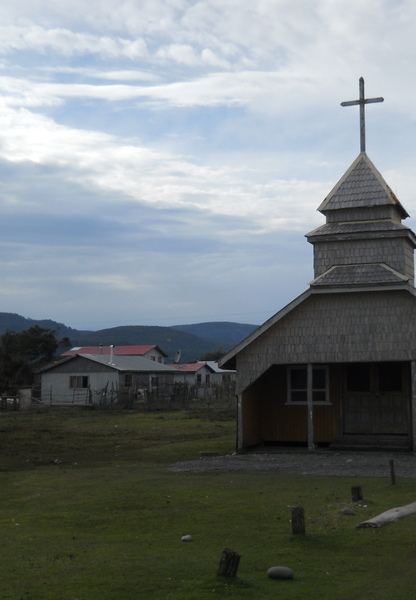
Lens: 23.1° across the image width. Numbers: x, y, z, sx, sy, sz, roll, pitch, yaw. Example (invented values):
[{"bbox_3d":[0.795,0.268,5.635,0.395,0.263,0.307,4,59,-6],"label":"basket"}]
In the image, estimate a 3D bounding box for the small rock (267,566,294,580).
[{"bbox_3d":[0.648,2.444,9.178,0.235,0.120,0.170,-1,-5,0],"label":"small rock"}]

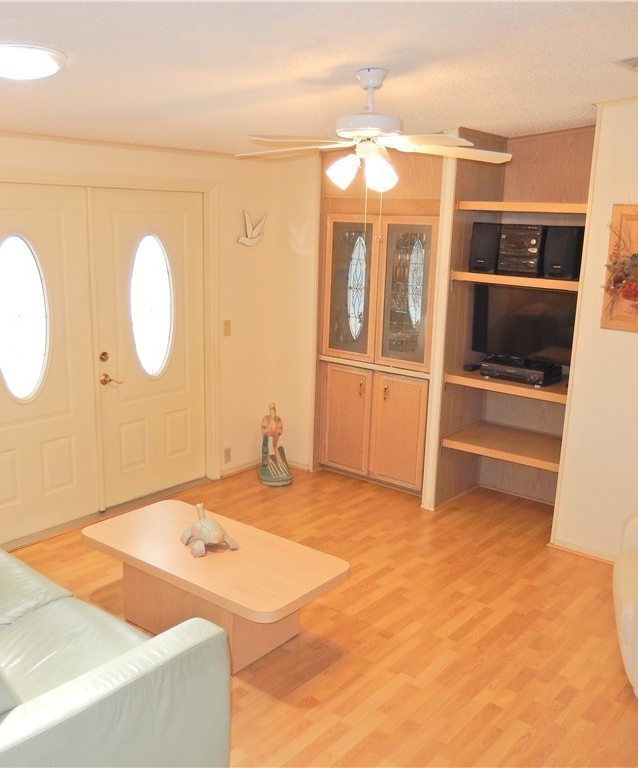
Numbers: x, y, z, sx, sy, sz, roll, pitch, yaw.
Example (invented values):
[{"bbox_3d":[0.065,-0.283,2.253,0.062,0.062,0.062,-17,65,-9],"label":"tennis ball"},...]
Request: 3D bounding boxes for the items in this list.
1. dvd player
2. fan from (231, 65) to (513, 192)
[{"bbox_3d":[1.274,-0.078,4.668,0.400,0.100,0.310,11,16,35],"label":"dvd player"},{"bbox_3d":[0.210,-1.051,3.063,1.280,0.450,1.280,11,16,35],"label":"fan"}]

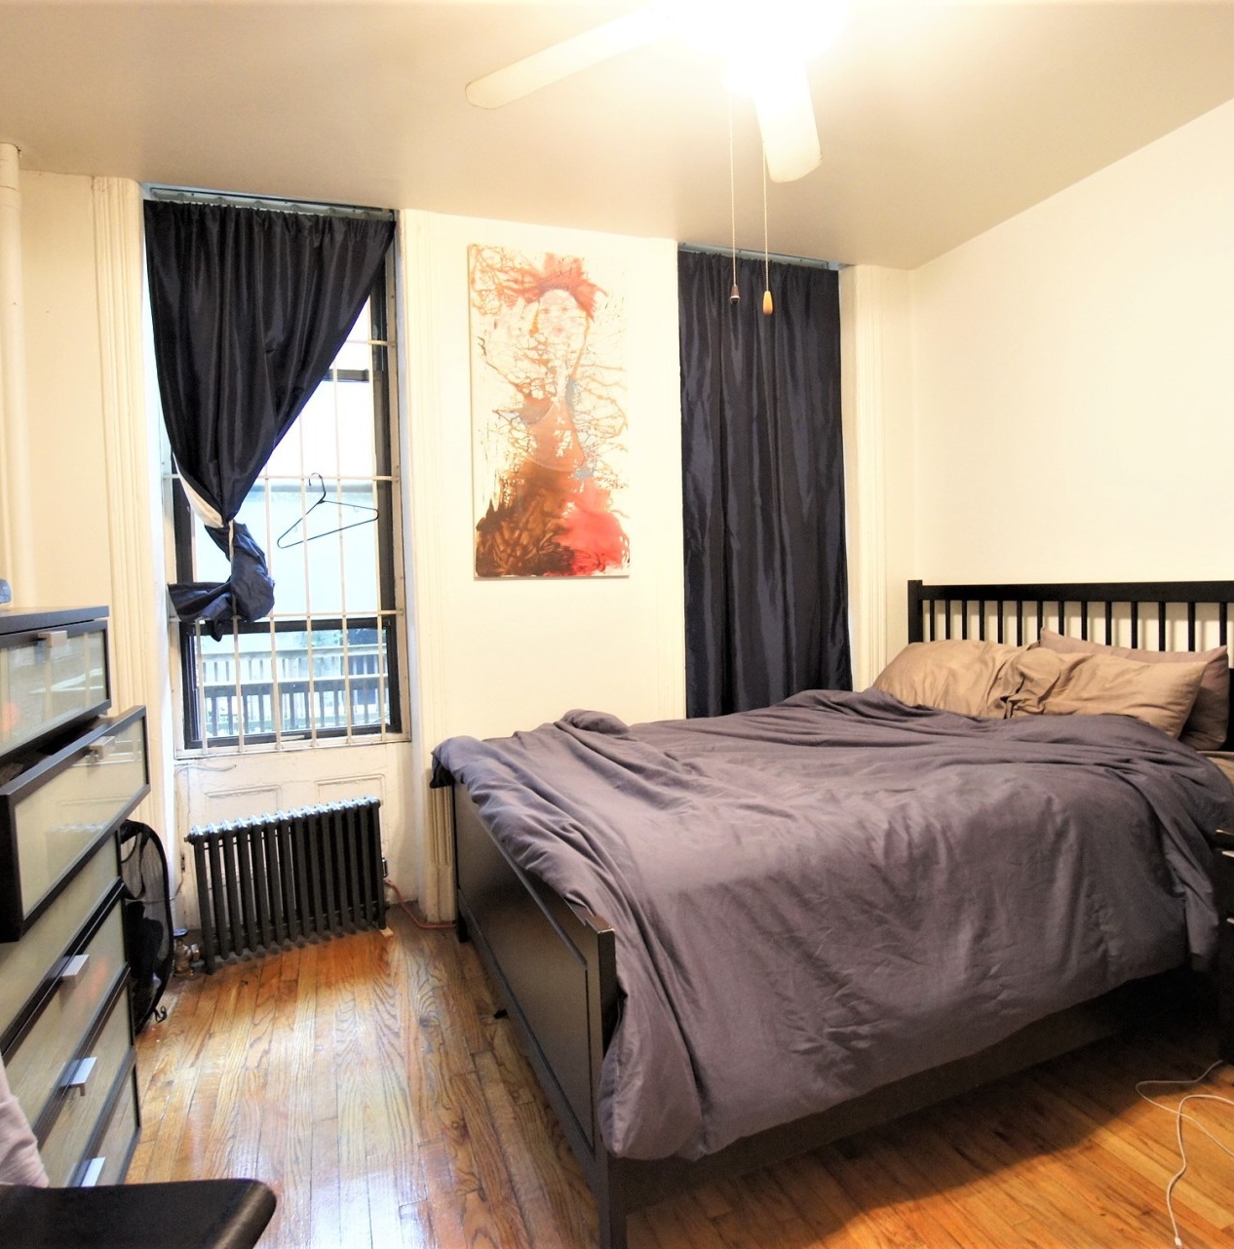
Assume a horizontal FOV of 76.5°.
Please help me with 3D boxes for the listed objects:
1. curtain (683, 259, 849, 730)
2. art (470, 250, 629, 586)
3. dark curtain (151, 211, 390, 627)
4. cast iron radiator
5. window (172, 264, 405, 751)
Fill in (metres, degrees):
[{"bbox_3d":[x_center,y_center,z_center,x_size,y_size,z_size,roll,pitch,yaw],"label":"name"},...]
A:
[{"bbox_3d":[0.653,-0.460,3.367,0.790,2.130,0.100,-2,3,-16],"label":"curtain"},{"bbox_3d":[-0.247,-0.795,3.007,0.610,1.235,0.035,-2,3,-16],"label":"art"},{"bbox_3d":[-1.199,-0.715,2.817,0.820,1.480,0.120,-2,3,-16],"label":"dark curtain"},{"bbox_3d":[-1.147,0.903,2.777,0.605,0.480,0.135,-3,3,-29],"label":"cast iron radiator"},{"bbox_3d":[-1.250,-0.487,2.980,0.840,1.930,0.120,-2,3,-16],"label":"window"}]

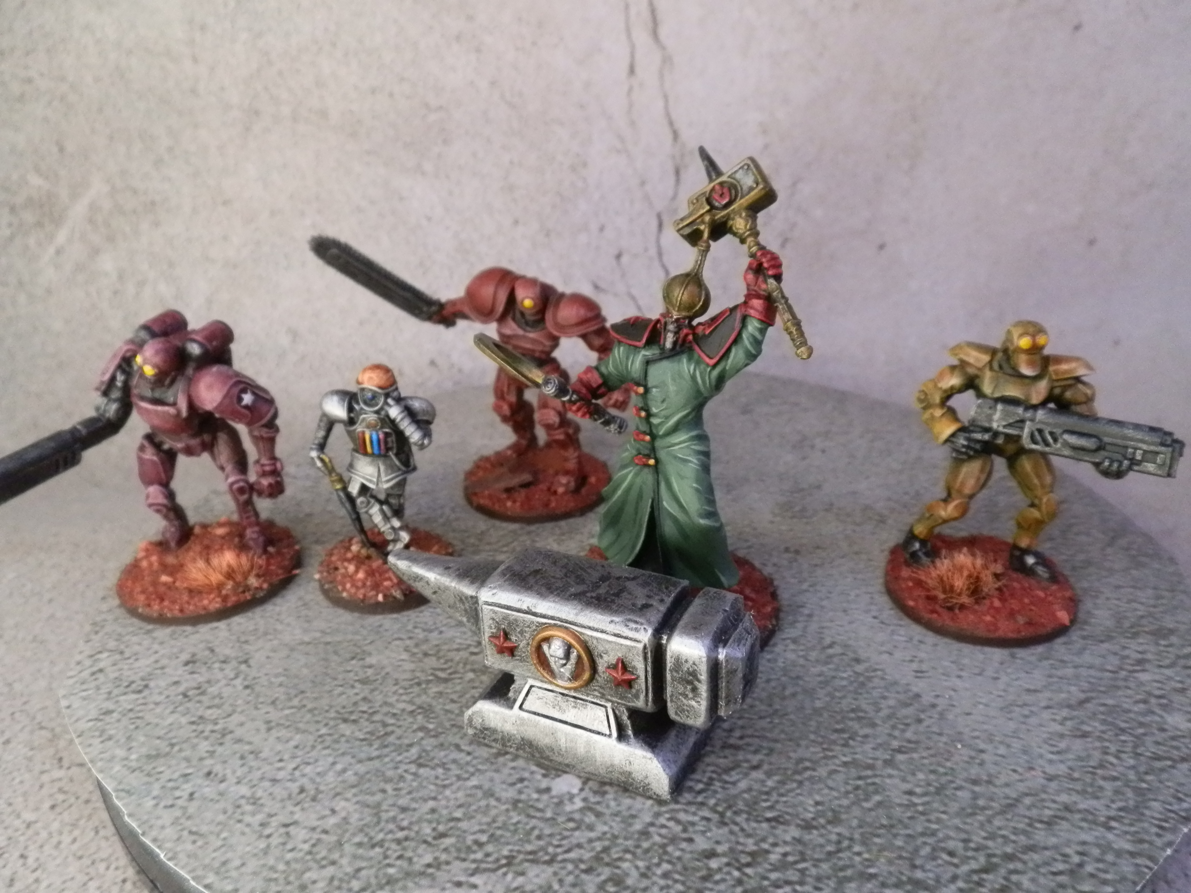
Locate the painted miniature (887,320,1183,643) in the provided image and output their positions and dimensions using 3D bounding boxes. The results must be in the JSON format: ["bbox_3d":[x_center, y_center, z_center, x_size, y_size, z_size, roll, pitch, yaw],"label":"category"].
[{"bbox_3d":[0.070,0.003,0.158,0.037,0.051,0.031,4,26,9],"label":"painted miniature"}]

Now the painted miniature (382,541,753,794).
[{"bbox_3d":[-0.005,0.029,0.135,0.056,0.024,0.017,10,27,21],"label":"painted miniature"}]

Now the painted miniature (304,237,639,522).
[{"bbox_3d":[-0.023,-0.015,0.194,0.060,0.054,0.032,-2,25,-4],"label":"painted miniature"}]

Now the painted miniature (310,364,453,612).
[{"bbox_3d":[-0.037,0.005,0.166,0.024,0.041,0.024,-3,25,-5],"label":"painted miniature"}]

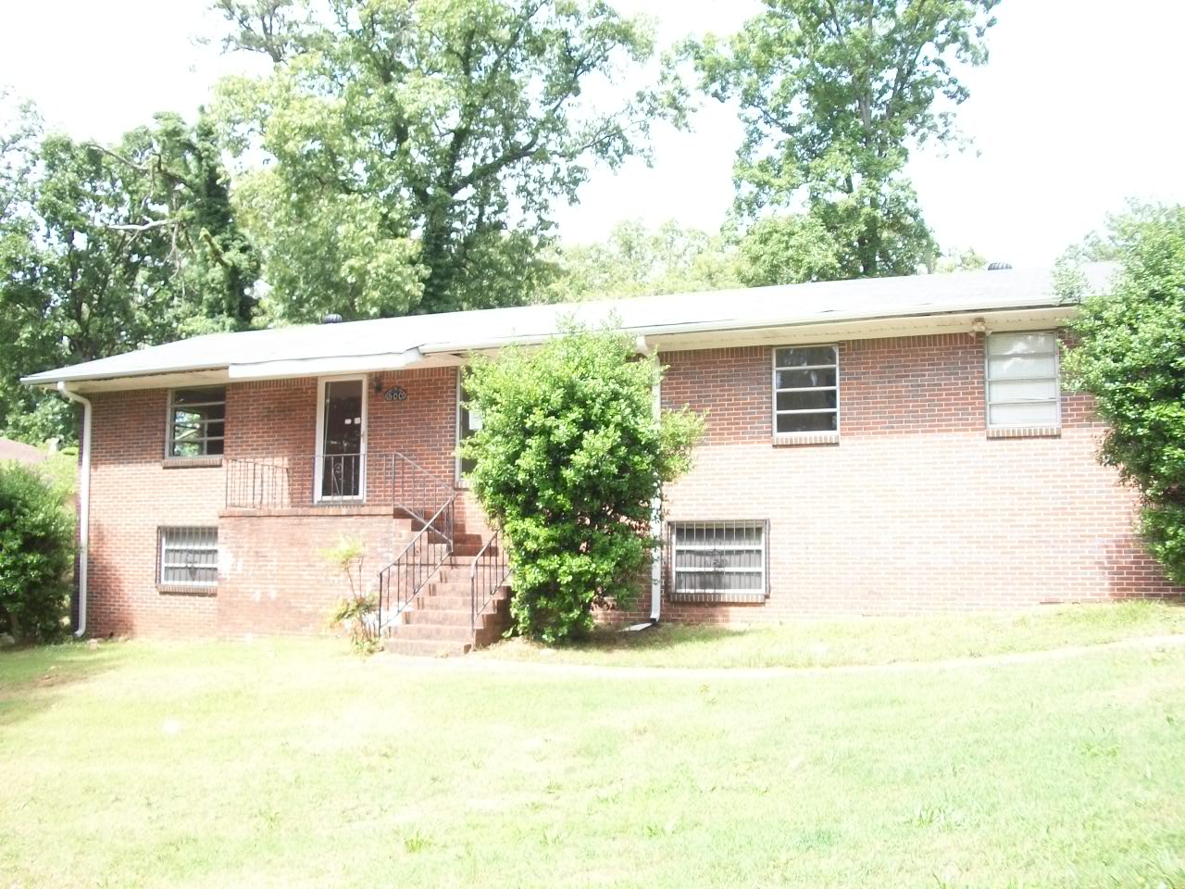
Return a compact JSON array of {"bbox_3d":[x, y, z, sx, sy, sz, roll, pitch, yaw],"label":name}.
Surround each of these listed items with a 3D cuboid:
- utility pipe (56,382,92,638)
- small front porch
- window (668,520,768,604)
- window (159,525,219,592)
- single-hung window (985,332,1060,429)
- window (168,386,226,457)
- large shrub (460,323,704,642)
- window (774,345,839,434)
[{"bbox_3d":[-9.266,1.164,19.409,0.100,4.503,0.680,-2,-5,22],"label":"utility pipe"},{"bbox_3d":[-3.353,1.440,15.714,5.350,2.740,3.150,-2,-5,22],"label":"small front porch"},{"bbox_3d":[1.761,1.645,15.315,1.431,1.151,0.200,-2,-5,22],"label":"window"},{"bbox_3d":[-6.872,1.946,18.738,1.430,1.056,0.190,-2,-5,22],"label":"window"},{"bbox_3d":[5.544,-0.831,14.123,0.888,1.238,0.120,-2,-5,22],"label":"single-hung window"},{"bbox_3d":[-6.886,-0.368,19.043,1.275,1.255,0.120,-2,-5,22],"label":"window"},{"bbox_3d":[-0.139,0.501,14.485,2.850,4.030,2.500,-2,-5,22],"label":"large shrub"},{"bbox_3d":[2.958,-0.747,15.147,0.894,1.244,0.120,-2,-5,22],"label":"window"}]

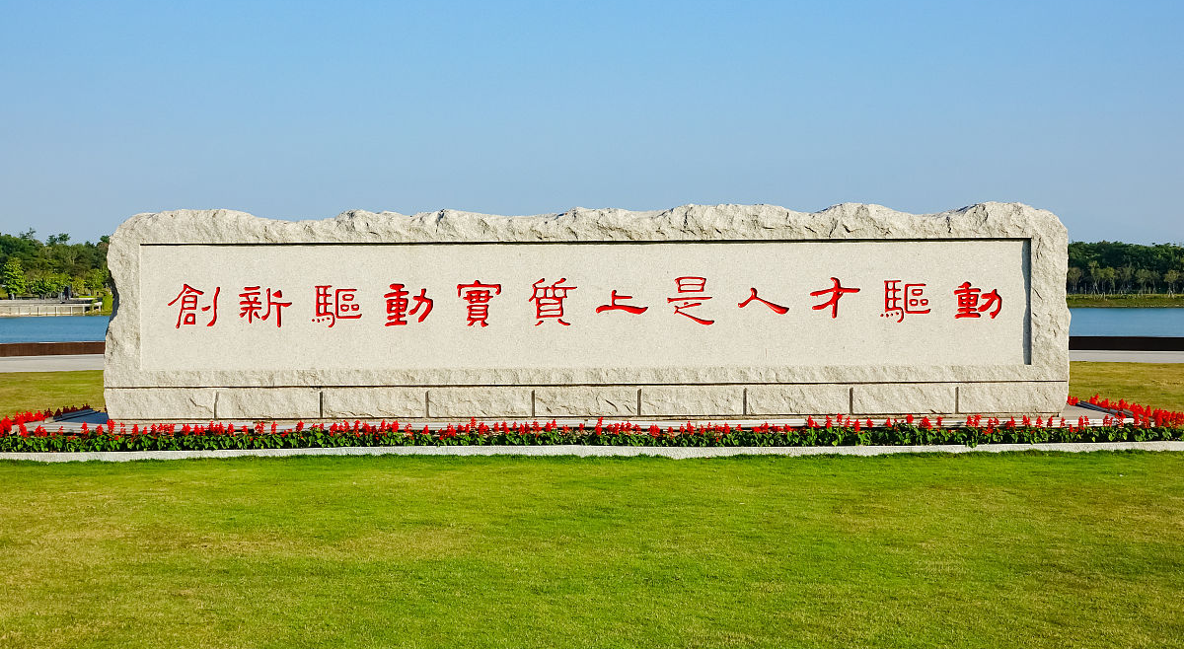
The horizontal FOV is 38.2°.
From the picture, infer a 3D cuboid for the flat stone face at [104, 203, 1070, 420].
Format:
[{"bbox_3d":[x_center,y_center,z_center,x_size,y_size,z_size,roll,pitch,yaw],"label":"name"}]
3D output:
[{"bbox_3d":[-0.060,-0.180,21.950,12.100,2.700,1.350,0,1,0],"label":"flat stone face"}]

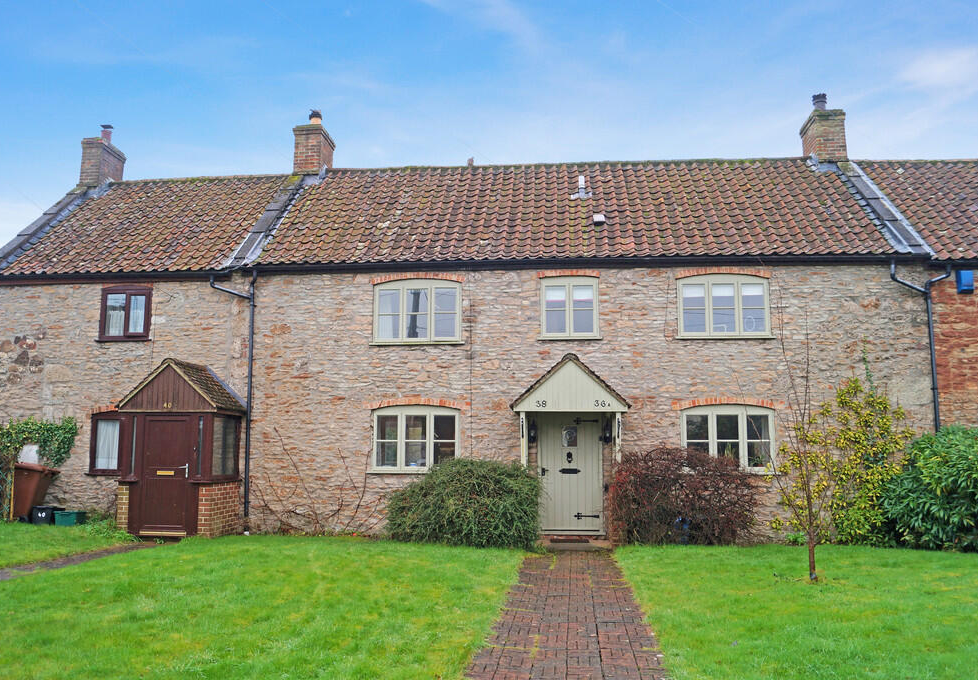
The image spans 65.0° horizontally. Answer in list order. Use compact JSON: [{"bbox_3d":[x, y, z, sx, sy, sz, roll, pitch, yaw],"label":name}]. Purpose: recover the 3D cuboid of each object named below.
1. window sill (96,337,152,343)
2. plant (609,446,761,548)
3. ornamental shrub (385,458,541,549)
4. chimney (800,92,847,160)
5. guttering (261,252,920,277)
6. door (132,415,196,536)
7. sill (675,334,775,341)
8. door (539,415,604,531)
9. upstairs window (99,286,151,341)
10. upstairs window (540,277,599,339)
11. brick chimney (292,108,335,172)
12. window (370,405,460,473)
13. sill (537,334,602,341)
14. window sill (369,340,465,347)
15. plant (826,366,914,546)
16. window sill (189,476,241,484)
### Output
[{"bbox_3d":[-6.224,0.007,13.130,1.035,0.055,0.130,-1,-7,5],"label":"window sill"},{"bbox_3d":[2.911,2.321,11.668,2.120,1.389,1.350,-1,-7,3],"label":"plant"},{"bbox_3d":[-0.399,2.458,11.792,2.405,1.258,1.450,-1,-7,3],"label":"ornamental shrub"},{"bbox_3d":[6.875,-4.293,15.764,0.615,1.620,0.950,-1,-7,5],"label":"chimney"},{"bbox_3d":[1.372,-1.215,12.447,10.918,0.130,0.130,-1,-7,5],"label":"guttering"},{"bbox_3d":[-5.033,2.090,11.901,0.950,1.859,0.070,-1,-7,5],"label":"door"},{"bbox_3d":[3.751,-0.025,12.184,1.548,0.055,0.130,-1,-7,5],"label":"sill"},{"bbox_3d":[1.361,2.153,12.661,1.000,2.004,0.080,-1,-7,3],"label":"door"},{"bbox_3d":[-6.348,-0.460,13.393,0.952,0.963,0.120,-1,-7,5],"label":"upstairs window"},{"bbox_3d":[1.360,-0.540,12.891,1.021,1.054,0.120,-1,-7,3],"label":"upstairs window"},{"bbox_3d":[-3.951,-4.398,17.328,0.641,1.692,1.020,-1,-7,3],"label":"brick chimney"},{"bbox_3d":[-1.235,1.655,12.777,1.459,1.090,0.120,-1,-7,3],"label":"window"},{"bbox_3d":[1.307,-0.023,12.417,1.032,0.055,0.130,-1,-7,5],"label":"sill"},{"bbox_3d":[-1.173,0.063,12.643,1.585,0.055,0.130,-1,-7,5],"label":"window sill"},{"bbox_3d":[5.670,1.783,11.437,1.140,2.452,0.620,-1,-7,5],"label":"plant"},{"bbox_3d":[-4.354,2.246,12.283,0.381,0.070,1.090,-1,-7,5],"label":"window sill"}]

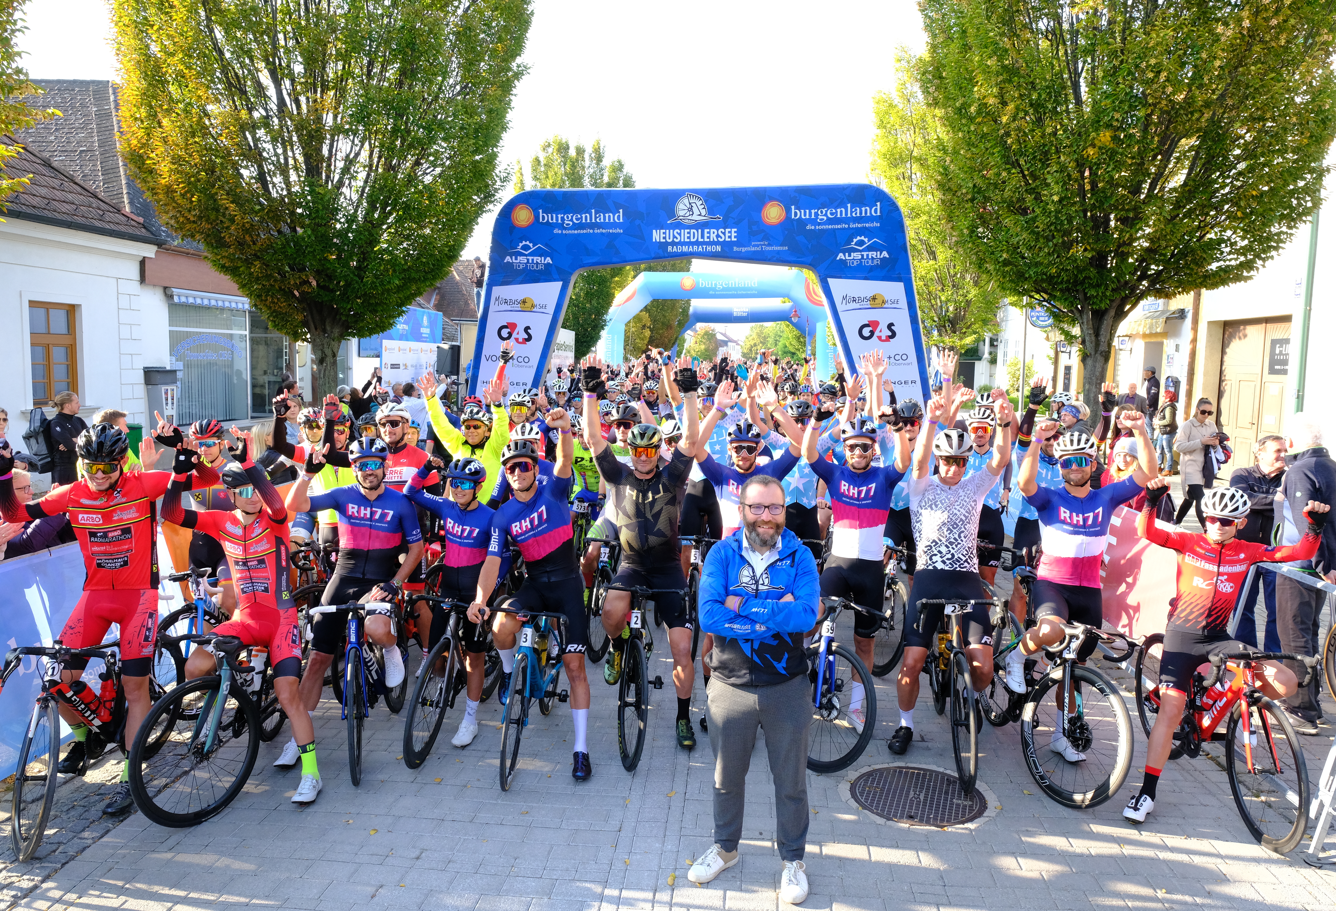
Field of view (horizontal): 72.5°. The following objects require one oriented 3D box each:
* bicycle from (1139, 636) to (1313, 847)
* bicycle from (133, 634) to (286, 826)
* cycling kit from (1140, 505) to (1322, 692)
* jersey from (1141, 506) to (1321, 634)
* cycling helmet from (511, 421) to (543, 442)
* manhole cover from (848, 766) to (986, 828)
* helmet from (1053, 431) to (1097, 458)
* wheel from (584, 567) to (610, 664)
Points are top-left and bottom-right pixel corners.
[{"bbox_3d":[2.661,1.212,4.498,0.480,0.980,1.640,1,6,3],"label":"bicycle"},{"bbox_3d":[-2.290,1.227,4.734,0.450,0.970,1.640,0,6,-2],"label":"bicycle"},{"bbox_3d":[2.675,0.700,4.495,0.830,0.960,0.500,2,6,13],"label":"cycling kit"},{"bbox_3d":[2.676,0.564,4.451,0.820,0.680,0.380,2,6,16],"label":"jersey"},{"bbox_3d":[-0.939,-0.149,6.038,0.200,0.150,0.270,0,6,-7],"label":"cycling helmet"},{"bbox_3d":[1.237,1.702,4.531,0.650,0.030,0.650,0,6,0],"label":"manhole cover"},{"bbox_3d":[2.128,-0.056,4.760,0.215,0.158,0.280,4,7,33],"label":"helmet"},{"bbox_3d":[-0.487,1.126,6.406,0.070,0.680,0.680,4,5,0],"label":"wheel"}]

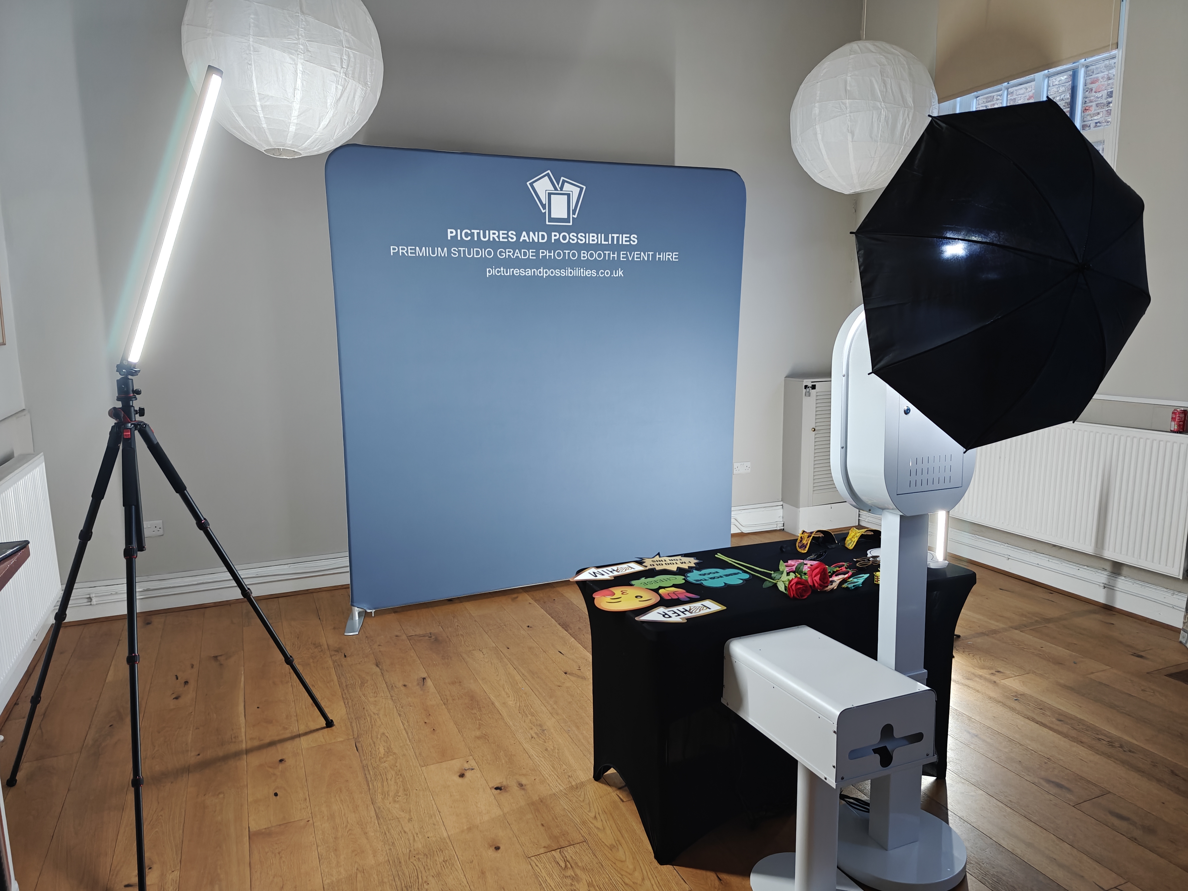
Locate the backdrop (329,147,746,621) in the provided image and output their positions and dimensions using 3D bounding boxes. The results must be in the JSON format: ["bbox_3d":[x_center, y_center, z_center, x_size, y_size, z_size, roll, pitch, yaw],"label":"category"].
[{"bbox_3d":[-0.211,-0.396,4.636,2.447,2.471,0.060,-4,9,-22],"label":"backdrop"}]

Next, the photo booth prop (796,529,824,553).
[{"bbox_3d":[0.818,0.341,2.891,0.165,0.062,0.068,-6,10,-29],"label":"photo booth prop"}]

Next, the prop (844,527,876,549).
[{"bbox_3d":[0.991,0.334,2.924,0.170,0.061,0.070,-6,10,-29],"label":"prop"}]

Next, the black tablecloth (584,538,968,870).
[{"bbox_3d":[0.590,0.784,2.681,1.206,0.744,0.621,-4,9,-22],"label":"black tablecloth"}]

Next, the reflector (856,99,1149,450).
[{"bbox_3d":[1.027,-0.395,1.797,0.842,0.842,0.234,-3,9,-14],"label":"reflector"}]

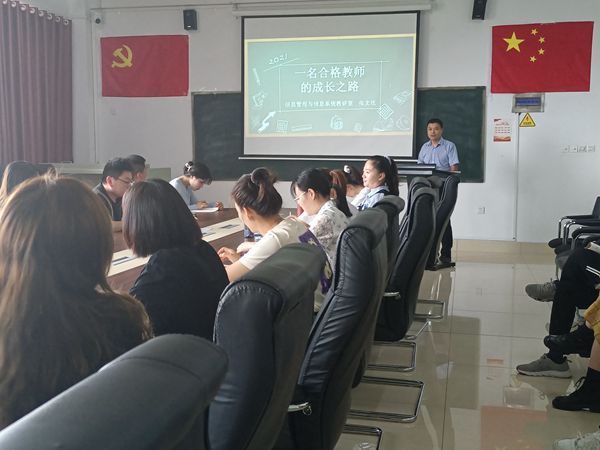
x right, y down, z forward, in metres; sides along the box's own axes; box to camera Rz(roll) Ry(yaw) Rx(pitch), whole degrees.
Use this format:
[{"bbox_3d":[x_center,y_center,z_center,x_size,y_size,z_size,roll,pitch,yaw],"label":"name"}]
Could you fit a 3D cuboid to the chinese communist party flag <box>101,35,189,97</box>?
[{"bbox_3d":[-2.200,-2.236,10.534,1.299,0.837,0.030,1,6,12],"label":"chinese communist party flag"}]

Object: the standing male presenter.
[{"bbox_3d":[1.593,-0.383,8.651,0.467,1.695,0.294,3,6,27],"label":"standing male presenter"}]

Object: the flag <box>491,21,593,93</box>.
[{"bbox_3d":[3.044,-2.099,9.392,1.218,0.848,0.030,1,6,12],"label":"flag"}]

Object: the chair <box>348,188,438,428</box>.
[{"bbox_3d":[0.331,0.364,3.896,0.690,1.096,0.629,1,6,12],"label":"chair"}]

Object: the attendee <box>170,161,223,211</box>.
[{"bbox_3d":[-1.002,0.047,6.612,0.629,1.208,0.457,1,6,12],"label":"attendee"}]

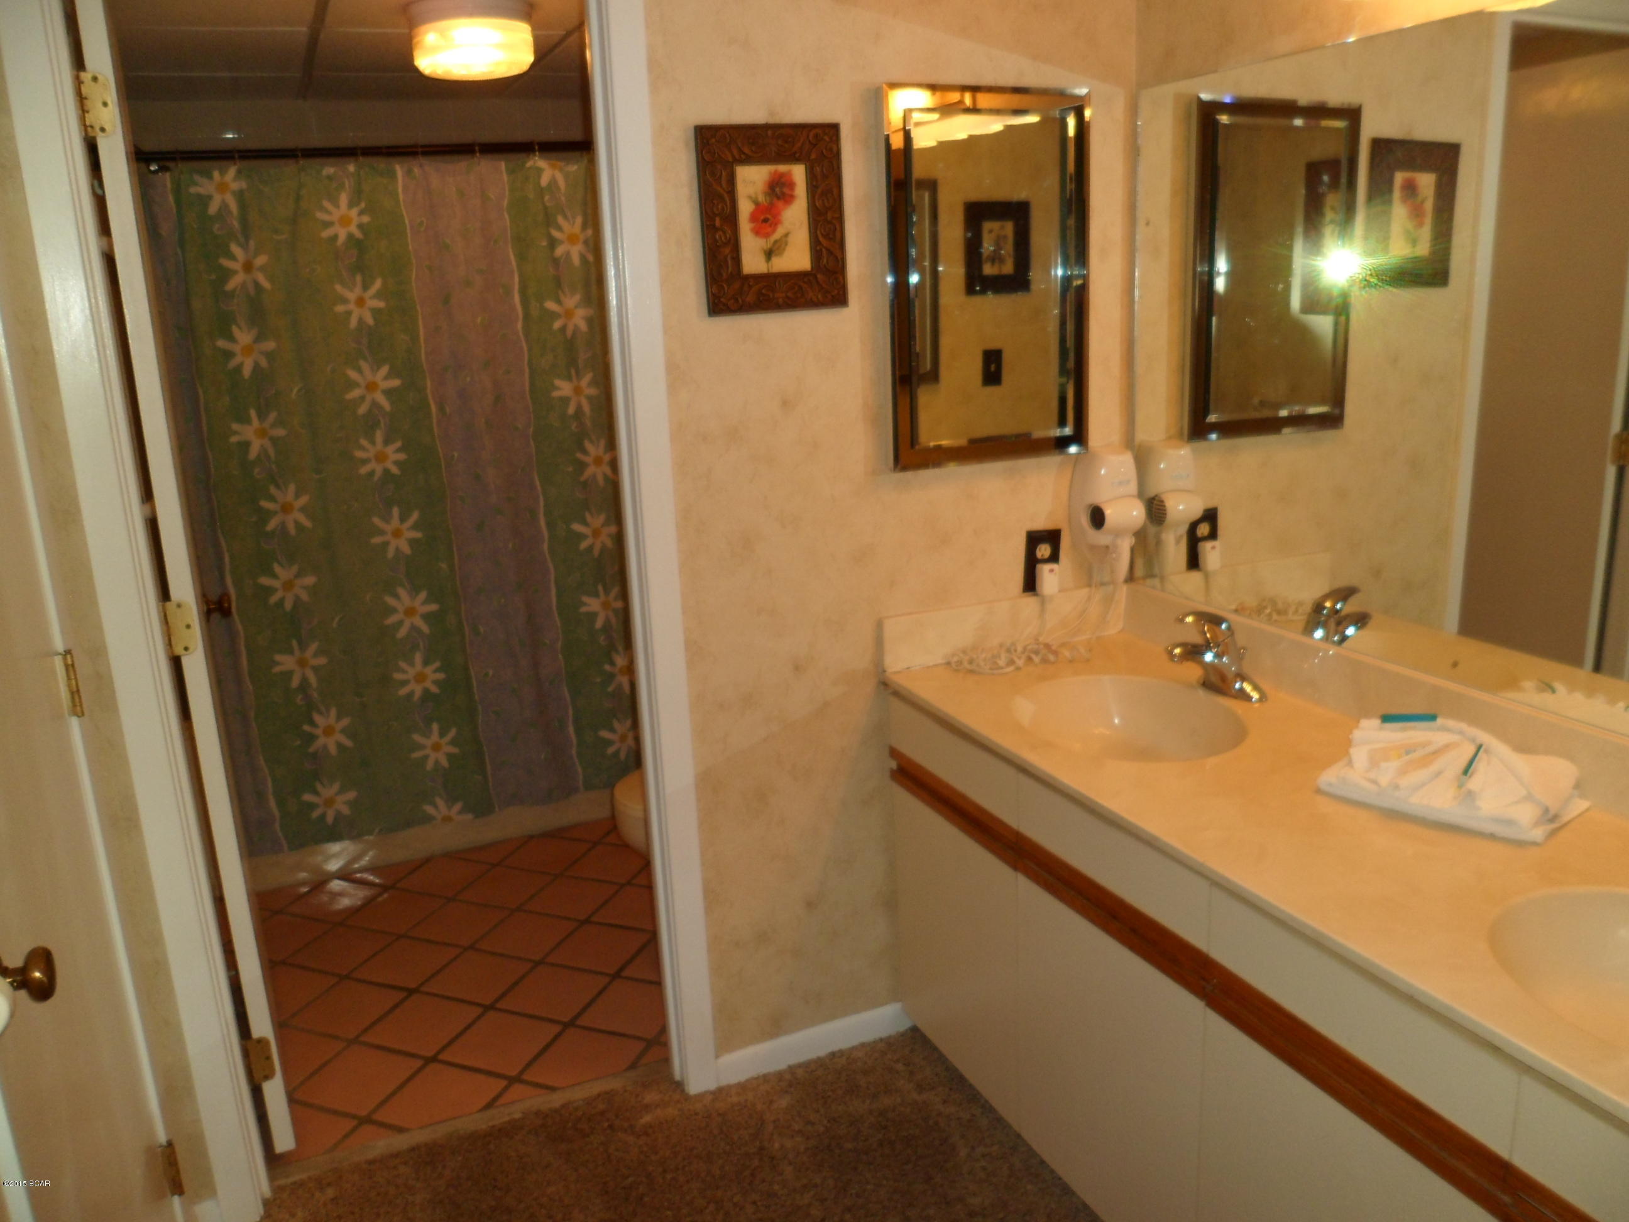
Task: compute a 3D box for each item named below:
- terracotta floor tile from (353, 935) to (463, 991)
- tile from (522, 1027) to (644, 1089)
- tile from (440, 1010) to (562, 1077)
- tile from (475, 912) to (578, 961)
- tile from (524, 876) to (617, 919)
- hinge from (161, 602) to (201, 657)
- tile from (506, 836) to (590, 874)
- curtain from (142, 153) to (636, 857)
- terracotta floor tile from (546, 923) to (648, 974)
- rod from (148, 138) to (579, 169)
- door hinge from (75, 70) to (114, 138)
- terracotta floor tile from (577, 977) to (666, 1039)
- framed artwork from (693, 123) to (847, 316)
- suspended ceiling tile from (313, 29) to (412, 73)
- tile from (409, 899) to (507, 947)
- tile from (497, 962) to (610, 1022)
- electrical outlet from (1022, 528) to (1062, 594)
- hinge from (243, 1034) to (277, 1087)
[{"bbox_3d":[-0.969,0.848,2.928,0.190,0.012,0.190,3,16,21],"label":"terracotta floor tile"},{"bbox_3d":[-0.474,0.931,2.531,0.190,0.012,0.190,3,16,21],"label":"tile"},{"bbox_3d":[-0.664,0.921,2.602,0.190,0.012,0.190,3,16,21],"label":"tile"},{"bbox_3d":[-0.708,0.809,3.038,0.190,0.012,0.190,3,16,21],"label":"tile"},{"bbox_3d":[-0.637,0.759,3.220,0.190,0.012,0.190,3,16,21],"label":"tile"},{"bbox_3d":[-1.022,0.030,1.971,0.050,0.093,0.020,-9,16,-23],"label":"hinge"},{"bbox_3d":[-0.754,0.698,3.473,0.190,0.012,0.190,3,16,21],"label":"tile"},{"bbox_3d":[-0.889,-0.288,3.348,1.460,1.770,0.070,-9,16,-23],"label":"curtain"},{"bbox_3d":[-0.519,0.820,2.961,0.190,0.012,0.190,3,16,21],"label":"terracotta floor tile"},{"bbox_3d":[-0.909,-1.185,3.125,1.500,0.026,0.026,-9,16,-23],"label":"rod"},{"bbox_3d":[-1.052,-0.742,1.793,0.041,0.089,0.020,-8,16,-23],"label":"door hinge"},{"bbox_3d":[-0.402,0.881,2.713,0.190,0.012,0.190,3,16,21],"label":"terracotta floor tile"},{"bbox_3d":[-0.067,-0.663,2.077,0.251,0.301,0.022,-10,16,-22],"label":"framed artwork"},{"bbox_3d":[-0.977,-1.430,3.127,0.600,0.016,0.600,-9,16,-23],"label":"suspended ceiling tile"},{"bbox_3d":[-0.897,0.797,3.107,0.190,0.012,0.190,3,16,21],"label":"tile"},{"bbox_3d":[-0.591,0.870,2.784,0.190,0.012,0.190,3,16,21],"label":"tile"},{"bbox_3d":[0.462,-0.099,2.461,0.082,0.123,0.010,-9,16,-23],"label":"electrical outlet"},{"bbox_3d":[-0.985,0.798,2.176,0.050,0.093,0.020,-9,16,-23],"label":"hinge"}]

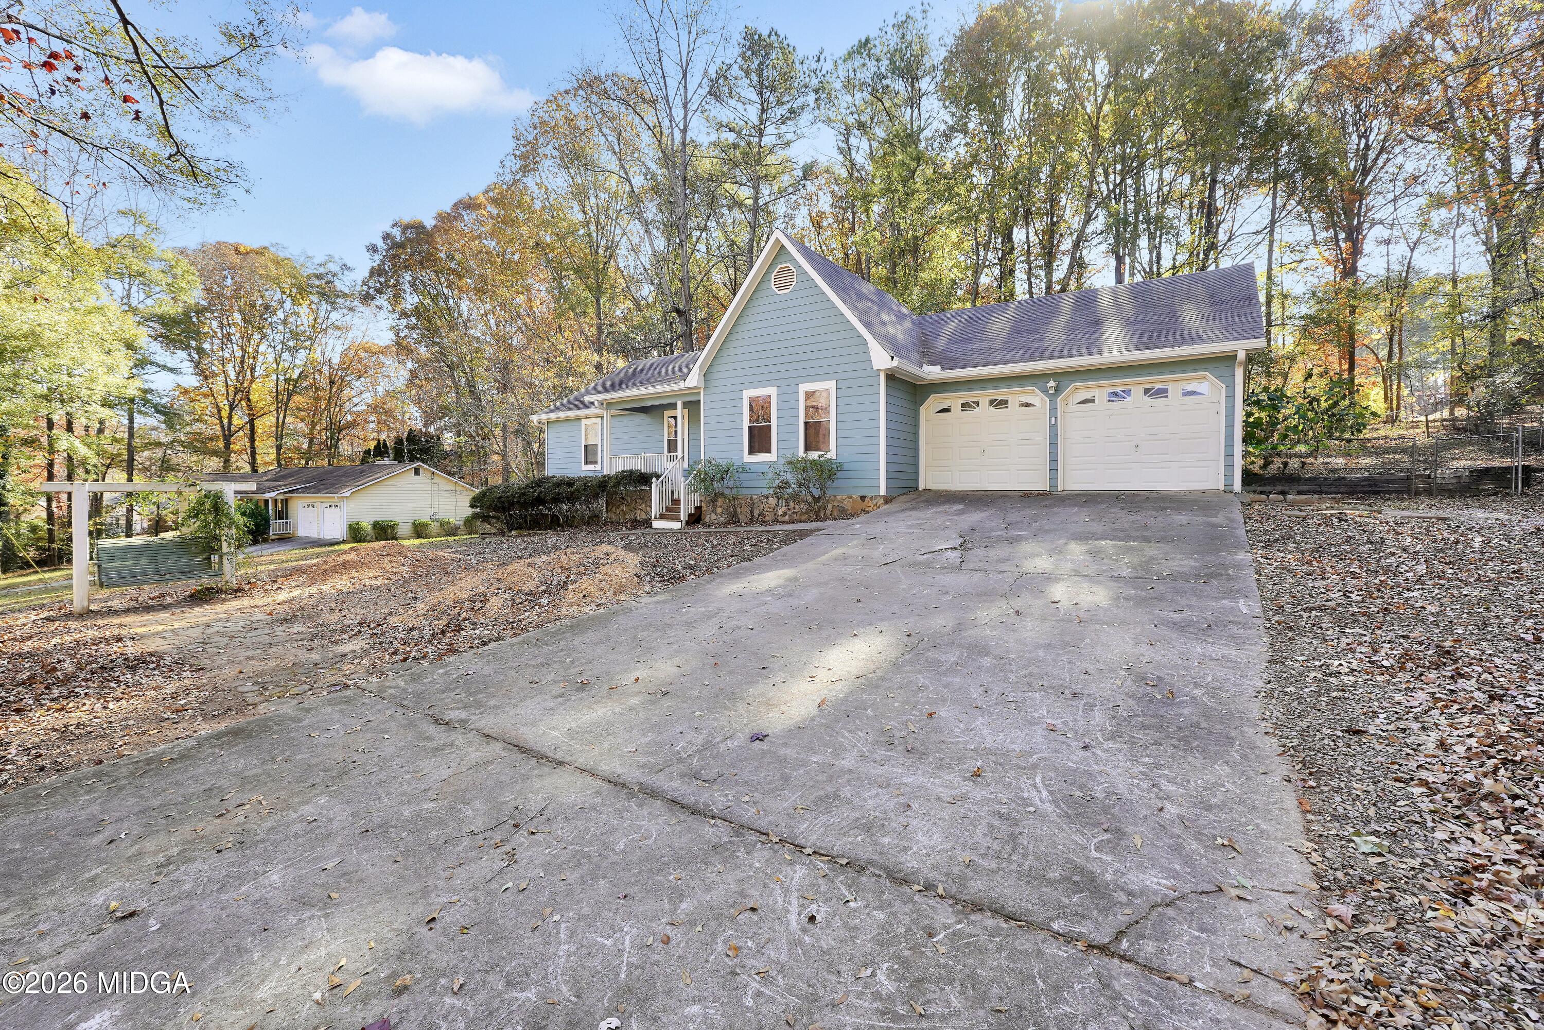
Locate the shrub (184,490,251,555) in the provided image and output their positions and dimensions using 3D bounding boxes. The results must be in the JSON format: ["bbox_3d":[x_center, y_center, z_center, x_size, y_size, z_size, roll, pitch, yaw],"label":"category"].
[{"bbox_3d":[-9.750,0.130,11.400,0.850,1.150,0.950,2,3,40],"label":"shrub"}]

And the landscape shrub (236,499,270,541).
[{"bbox_3d":[-29.800,0.220,36.800,1.750,2.450,1.750,1,3,34],"label":"landscape shrub"}]

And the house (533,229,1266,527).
[{"bbox_3d":[2.028,-3.201,19.505,20.100,6.700,11.400,1,3,34],"label":"house"}]

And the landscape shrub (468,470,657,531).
[{"bbox_3d":[-6.529,-0.263,19.312,8.200,1.800,1.700,1,3,34],"label":"landscape shrub"}]

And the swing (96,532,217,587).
[{"bbox_3d":[-10.200,0.770,10.700,0.650,0.700,1.500,2,3,40],"label":"swing"}]

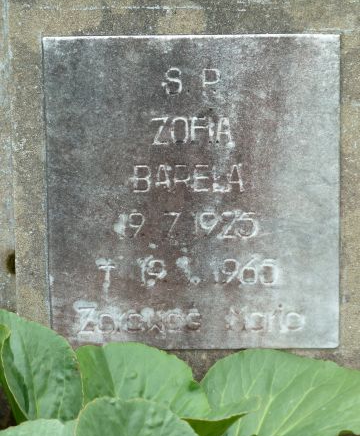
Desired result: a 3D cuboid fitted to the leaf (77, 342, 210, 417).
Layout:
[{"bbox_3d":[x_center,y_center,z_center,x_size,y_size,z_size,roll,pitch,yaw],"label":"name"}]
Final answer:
[{"bbox_3d":[-0.035,0.163,2.260,0.130,0.095,0.070,-1,16,0],"label":"leaf"}]

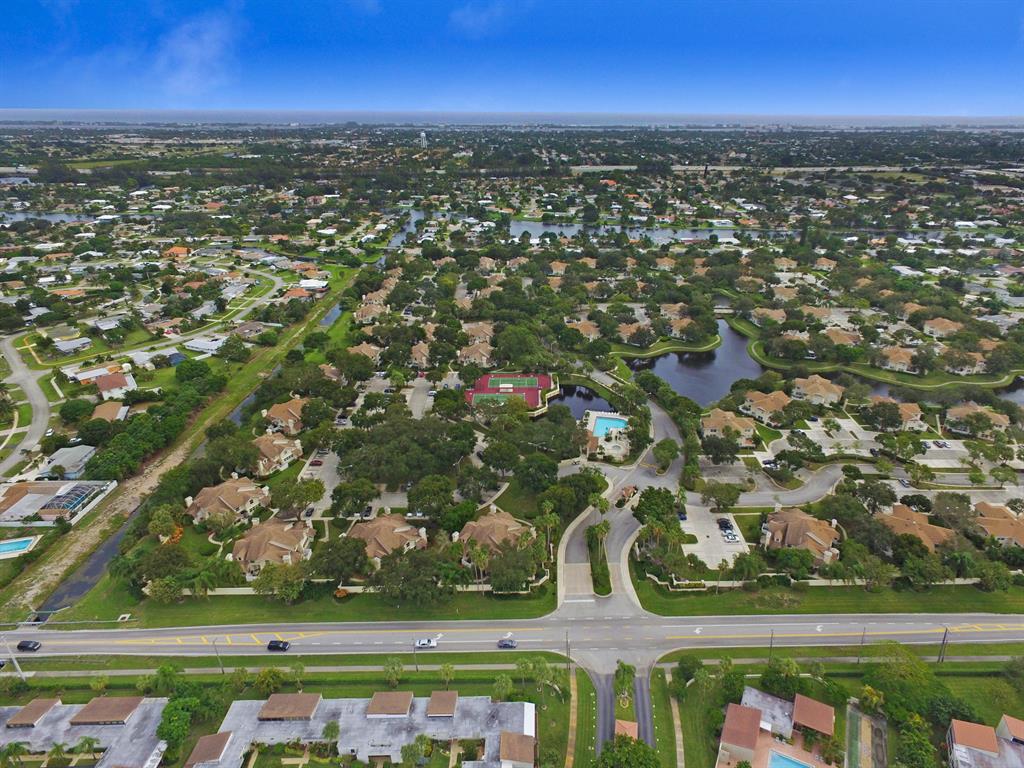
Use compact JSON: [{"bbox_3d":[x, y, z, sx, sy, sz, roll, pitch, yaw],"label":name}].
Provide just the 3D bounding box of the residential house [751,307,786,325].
[{"bbox_3d":[160.201,-41.416,364.911,19.500,8.300,16.500,5,25,9],"label":"residential house"}]

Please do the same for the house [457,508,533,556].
[{"bbox_3d":[-4.795,45.547,175.409,20.500,8.300,20.500,20,32,36],"label":"house"}]

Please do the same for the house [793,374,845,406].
[{"bbox_3d":[140.690,2.130,272.020,19.500,7.800,18.000,20,31,36],"label":"house"}]

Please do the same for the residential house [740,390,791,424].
[{"bbox_3d":[111.850,8.380,258.240,19.000,7.800,18.000,-11,27,-23],"label":"residential house"}]

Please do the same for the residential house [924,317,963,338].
[{"bbox_3d":[255.199,-33.521,349.503,20.500,8.300,17.500,14,28,27],"label":"residential house"}]

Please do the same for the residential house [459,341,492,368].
[{"bbox_3d":[-16.910,-15.720,308.270,18.500,7.800,18.500,15,29,28],"label":"residential house"}]

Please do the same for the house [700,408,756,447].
[{"bbox_3d":[86.603,17.209,237.775,21.500,8.300,18.000,0,25,0],"label":"house"}]

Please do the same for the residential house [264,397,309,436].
[{"bbox_3d":[-90.880,12.490,246.820,18.500,7.800,18.500,16,29,30],"label":"residential house"}]

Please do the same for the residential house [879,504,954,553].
[{"bbox_3d":[121.502,44.479,179.765,21.000,8.300,20.000,11,27,22],"label":"residential house"}]

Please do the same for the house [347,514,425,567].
[{"bbox_3d":[-38.080,45.970,175.670,19.000,7.800,19.000,21,32,36],"label":"house"}]

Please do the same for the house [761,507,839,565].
[{"bbox_3d":[86.503,45.442,177.125,20.500,8.300,20.500,15,28,28],"label":"house"}]

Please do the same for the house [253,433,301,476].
[{"bbox_3d":[-90.450,24.950,220.080,18.500,7.800,18.500,15,29,29],"label":"house"}]

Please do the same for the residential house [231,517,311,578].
[{"bbox_3d":[-69.393,46.916,171.413,21.500,8.300,20.000,2,25,3],"label":"residential house"}]

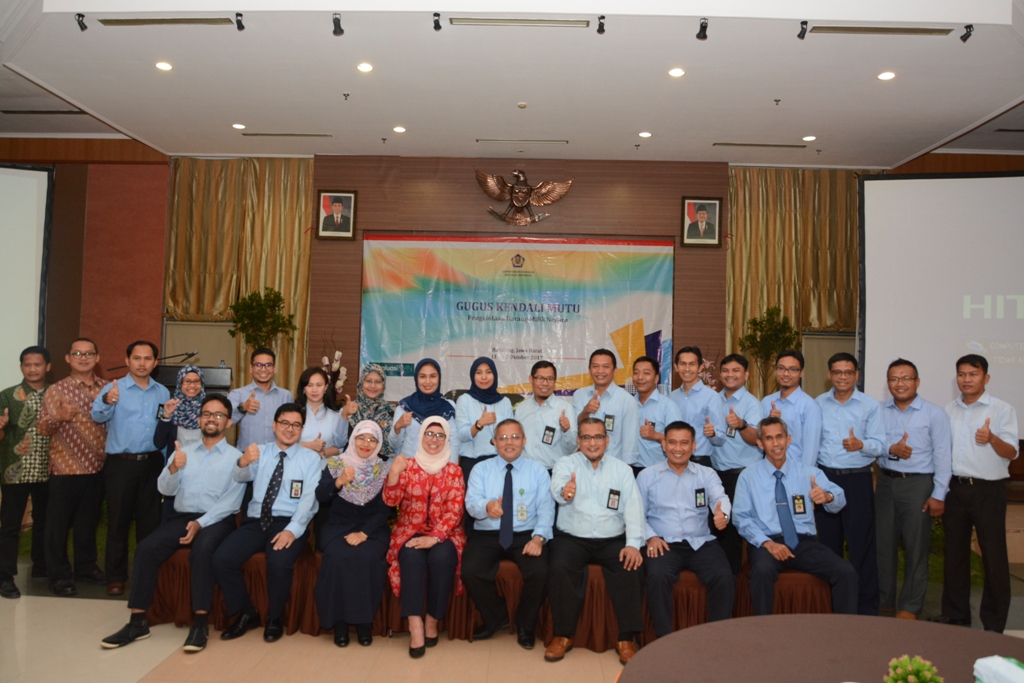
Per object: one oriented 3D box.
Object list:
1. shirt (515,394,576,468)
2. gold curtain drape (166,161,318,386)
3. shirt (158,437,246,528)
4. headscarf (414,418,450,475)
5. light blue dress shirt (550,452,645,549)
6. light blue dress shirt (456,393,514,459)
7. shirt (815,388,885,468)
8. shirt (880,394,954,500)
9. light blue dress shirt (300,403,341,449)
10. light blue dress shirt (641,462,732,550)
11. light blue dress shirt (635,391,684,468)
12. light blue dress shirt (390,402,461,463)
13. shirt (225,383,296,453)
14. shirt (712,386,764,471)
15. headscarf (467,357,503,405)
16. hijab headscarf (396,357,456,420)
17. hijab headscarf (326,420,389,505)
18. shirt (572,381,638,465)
[{"bbox_3d":[0.211,0.590,4.980,0.430,0.520,0.320,1,-2,6],"label":"shirt"},{"bbox_3d":[-3.187,-0.660,9.050,1.740,3.000,0.180,1,-2,2],"label":"gold curtain drape"},{"bbox_3d":[-1.807,0.814,4.500,0.470,0.520,0.370,2,-2,-12],"label":"shirt"},{"bbox_3d":[-0.451,0.593,4.380,0.220,0.335,0.260,1,-2,-3],"label":"headscarf"},{"bbox_3d":[0.485,0.902,4.360,0.530,0.530,0.410,1,-2,5],"label":"light blue dress shirt"},{"bbox_3d":[-0.179,0.562,5.200,0.410,0.460,0.290,2,-2,-4],"label":"light blue dress shirt"},{"bbox_3d":[2.153,0.549,4.900,0.440,0.550,0.320,1,-2,22],"label":"shirt"},{"bbox_3d":[2.578,0.679,4.920,0.470,0.660,0.310,0,-2,38],"label":"shirt"},{"bbox_3d":[-1.295,0.632,5.220,0.420,0.500,0.290,1,-2,2],"label":"light blue dress shirt"},{"bbox_3d":[0.999,0.944,4.450,0.530,0.530,0.380,1,-2,10],"label":"light blue dress shirt"},{"bbox_3d":[0.966,0.584,5.100,0.410,0.550,0.300,1,-2,22],"label":"light blue dress shirt"},{"bbox_3d":[-0.575,0.605,5.050,0.450,0.530,0.320,2,-2,-6],"label":"light blue dress shirt"},{"bbox_3d":[-1.759,0.529,5.350,0.450,0.540,0.320,2,-2,-17],"label":"shirt"},{"bbox_3d":[1.476,0.572,5.050,0.420,0.560,0.320,1,-2,18],"label":"shirt"},{"bbox_3d":[-0.175,0.256,4.970,0.240,0.310,0.250,1,-2,0],"label":"headscarf"},{"bbox_3d":[-0.586,0.339,5.200,0.390,0.450,0.300,2,-2,-8],"label":"hijab headscarf"},{"bbox_3d":[-0.925,0.719,4.600,0.380,0.500,0.320,2,-2,-12],"label":"hijab headscarf"},{"bbox_3d":[0.602,0.540,5.000,0.450,0.560,0.320,1,-2,9],"label":"shirt"}]

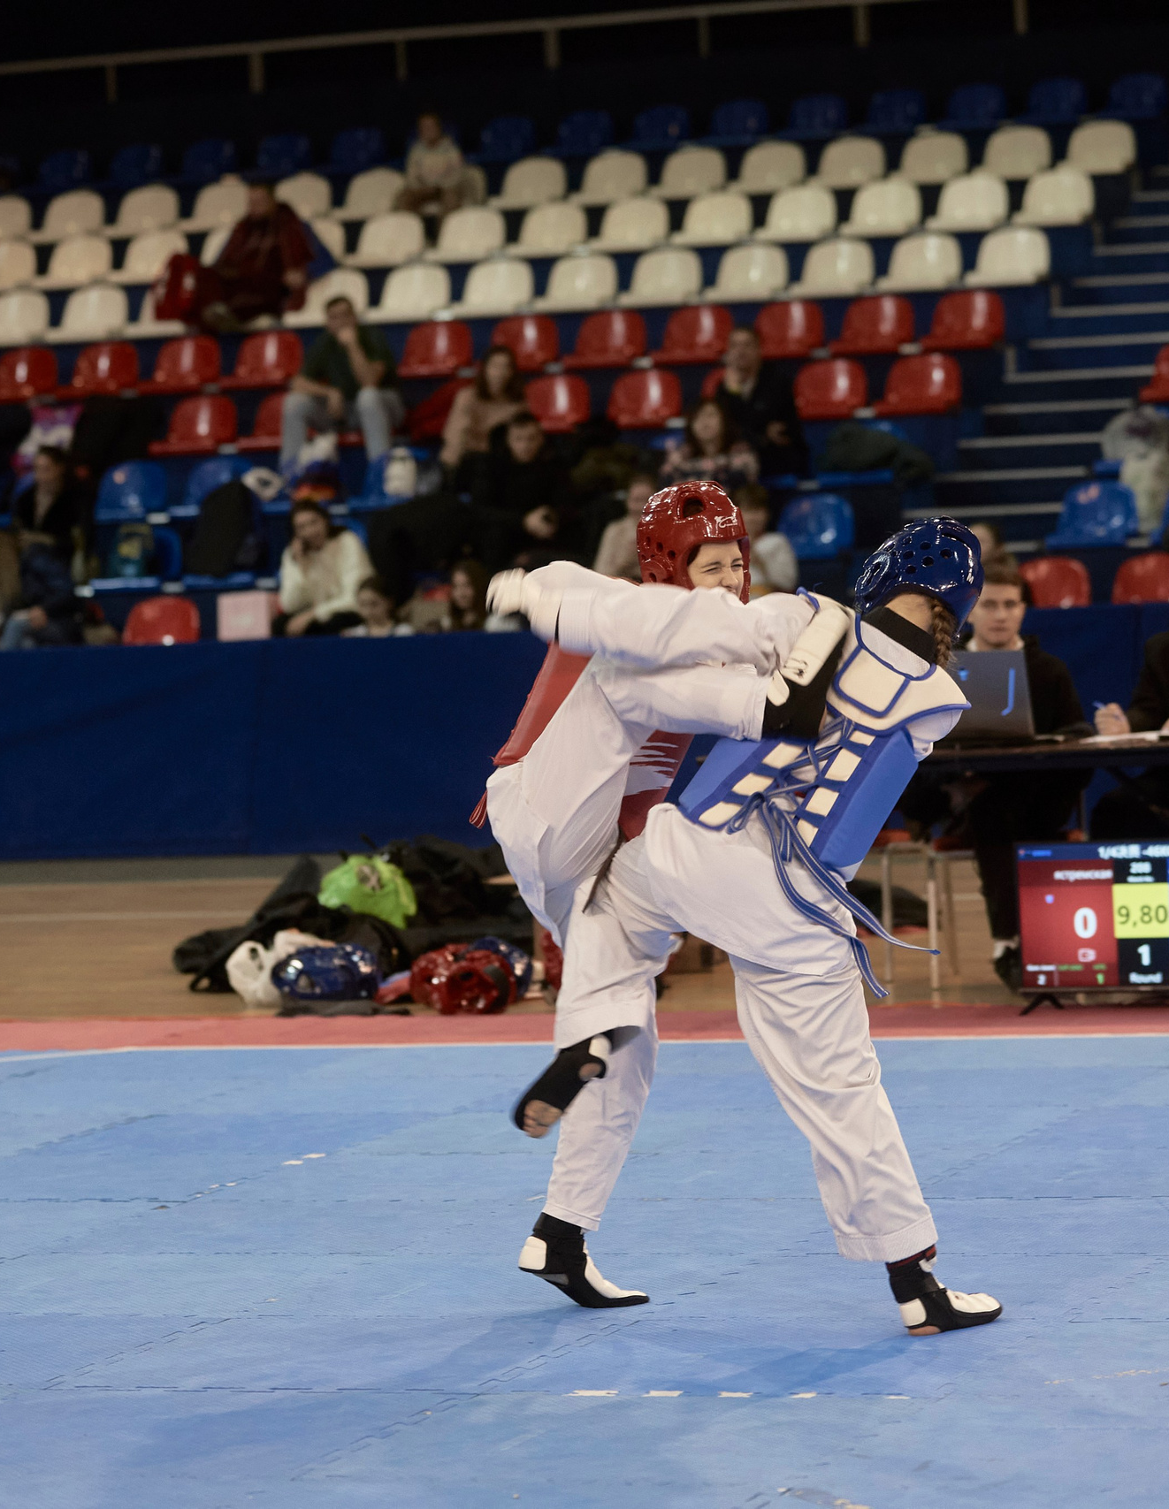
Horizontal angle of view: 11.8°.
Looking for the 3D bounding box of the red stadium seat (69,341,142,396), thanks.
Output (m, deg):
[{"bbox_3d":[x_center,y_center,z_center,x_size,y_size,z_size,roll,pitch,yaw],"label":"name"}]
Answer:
[{"bbox_3d":[-2.917,-2.299,33.791,0.400,0.305,0.390,-2,3,20],"label":"red stadium seat"}]

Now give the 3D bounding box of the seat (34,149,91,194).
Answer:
[{"bbox_3d":[-3.089,-3.459,33.566,0.395,0.290,0.355,-2,3,20],"label":"seat"}]

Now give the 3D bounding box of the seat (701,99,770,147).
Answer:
[{"bbox_3d":[0.888,-3.662,32.787,0.410,0.310,0.370,-2,3,20],"label":"seat"}]

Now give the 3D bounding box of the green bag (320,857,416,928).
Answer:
[{"bbox_3d":[-0.705,0.443,18.422,0.340,0.230,0.240,-3,3,-2],"label":"green bag"}]

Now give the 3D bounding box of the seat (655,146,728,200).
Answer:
[{"bbox_3d":[0.618,-3.409,33.198,0.410,0.320,0.380,-2,3,19],"label":"seat"}]

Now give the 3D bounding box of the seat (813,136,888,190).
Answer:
[{"bbox_3d":[1.509,-3.405,32.583,0.397,0.299,0.372,-2,3,19],"label":"seat"}]

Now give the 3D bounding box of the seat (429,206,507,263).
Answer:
[{"bbox_3d":[-0.676,-2.964,32.234,0.397,0.299,0.372,-2,3,19],"label":"seat"}]

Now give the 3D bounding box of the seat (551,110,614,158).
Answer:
[{"bbox_3d":[-0.025,-3.732,34.086,0.410,0.300,0.380,-2,3,18],"label":"seat"}]

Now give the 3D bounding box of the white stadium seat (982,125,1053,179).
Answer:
[{"bbox_3d":[2.405,-3.342,31.330,0.410,0.310,0.370,-2,3,20],"label":"white stadium seat"}]

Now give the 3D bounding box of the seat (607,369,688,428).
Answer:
[{"bbox_3d":[0.280,-1.795,28.663,0.410,0.315,0.390,-2,3,18],"label":"seat"}]

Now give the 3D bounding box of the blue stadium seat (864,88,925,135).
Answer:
[{"bbox_3d":[1.783,-3.691,32.461,0.410,0.310,0.370,-2,3,20],"label":"blue stadium seat"}]

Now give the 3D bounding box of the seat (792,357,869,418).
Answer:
[{"bbox_3d":[1.203,-1.759,27.210,0.395,0.290,0.355,-2,3,20],"label":"seat"}]

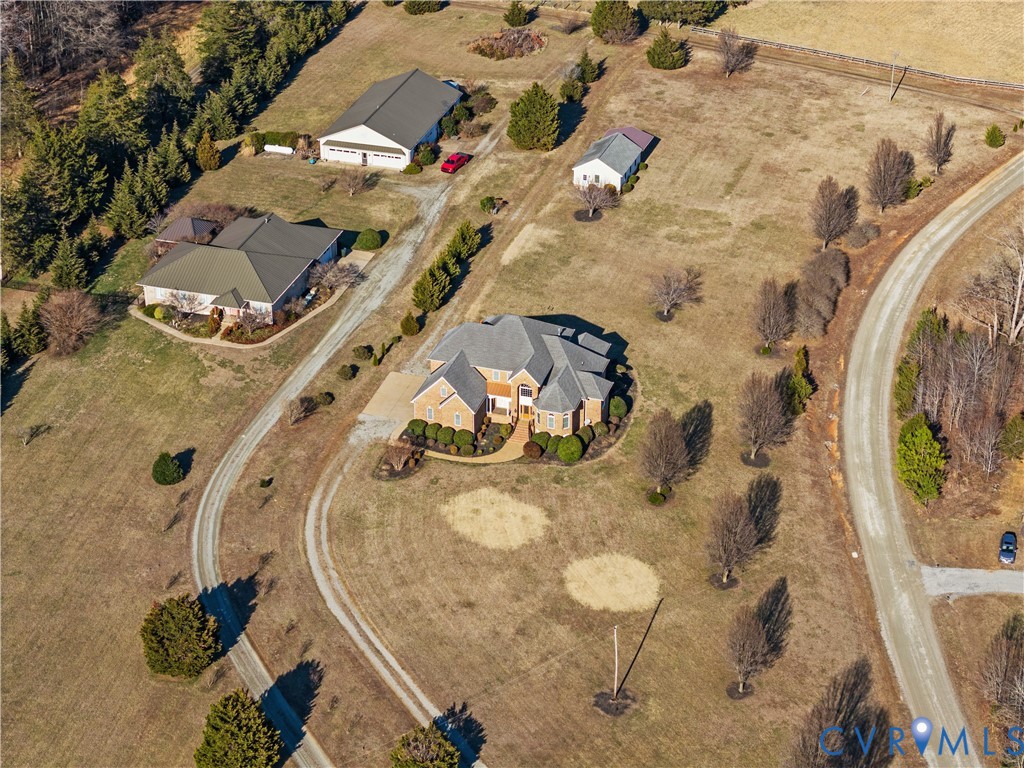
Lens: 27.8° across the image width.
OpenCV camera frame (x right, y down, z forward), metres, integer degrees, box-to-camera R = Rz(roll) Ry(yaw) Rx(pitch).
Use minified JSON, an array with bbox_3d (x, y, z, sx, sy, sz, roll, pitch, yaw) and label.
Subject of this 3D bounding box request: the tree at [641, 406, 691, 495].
[{"bbox_3d":[18.000,7.830,242.040,5.730,11.630,5.730,-1,31,0],"label":"tree"}]

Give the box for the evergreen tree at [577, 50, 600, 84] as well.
[{"bbox_3d":[13.150,-54.960,356.720,4.170,6.050,4.170,0,30,0],"label":"evergreen tree"}]

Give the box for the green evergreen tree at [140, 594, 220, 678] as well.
[{"bbox_3d":[-34.050,25.620,213.350,8.040,7.940,8.040,0,30,0],"label":"green evergreen tree"}]

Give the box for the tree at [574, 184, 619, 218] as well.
[{"bbox_3d":[12.140,-27.180,308.920,6.150,5.160,6.150,0,30,0],"label":"tree"}]

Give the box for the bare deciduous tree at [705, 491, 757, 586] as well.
[{"bbox_3d":[23.700,16.960,225.370,5.360,11.310,5.360,0,30,0],"label":"bare deciduous tree"}]

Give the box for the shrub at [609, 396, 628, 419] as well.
[{"bbox_3d":[13.280,2.940,258.970,2.210,2.920,2.210,-1,31,0],"label":"shrub"}]

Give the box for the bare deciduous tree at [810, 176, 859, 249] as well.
[{"bbox_3d":[44.940,-24.160,293.370,5.500,11.200,5.500,-1,30,0],"label":"bare deciduous tree"}]

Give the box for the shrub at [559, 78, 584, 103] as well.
[{"bbox_3d":[10.060,-49.220,345.600,3.800,3.200,3.800,-1,30,0],"label":"shrub"}]

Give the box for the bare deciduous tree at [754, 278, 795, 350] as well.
[{"bbox_3d":[34.200,-9.260,272.390,4.960,10.320,4.960,0,30,0],"label":"bare deciduous tree"}]

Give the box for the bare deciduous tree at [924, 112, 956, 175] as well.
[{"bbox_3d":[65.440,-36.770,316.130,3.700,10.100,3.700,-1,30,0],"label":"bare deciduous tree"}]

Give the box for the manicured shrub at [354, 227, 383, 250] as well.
[{"bbox_3d":[-20.810,-21.240,300.720,3.820,2.830,3.820,0,30,0],"label":"manicured shrub"}]

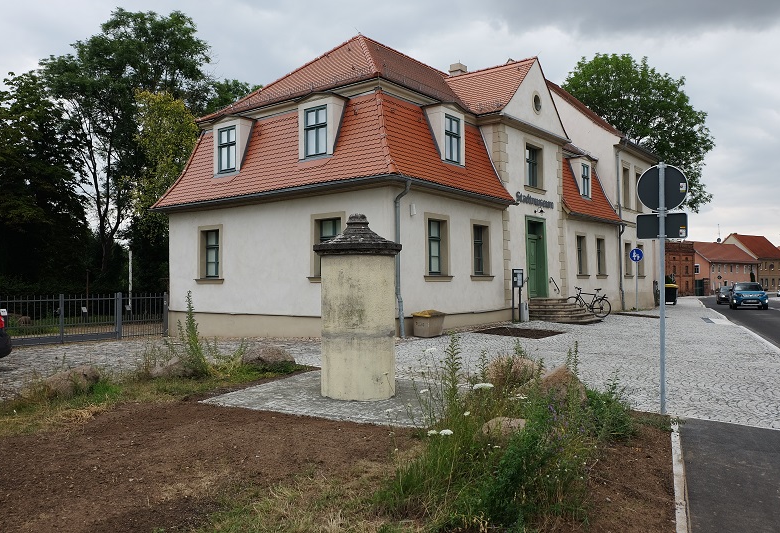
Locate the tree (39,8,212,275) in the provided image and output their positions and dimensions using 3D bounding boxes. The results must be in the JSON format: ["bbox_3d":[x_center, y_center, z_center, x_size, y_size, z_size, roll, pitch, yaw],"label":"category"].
[{"bbox_3d":[-16.421,-6.617,40.000,10.800,19.100,10.000,0,-1,0],"label":"tree"}]

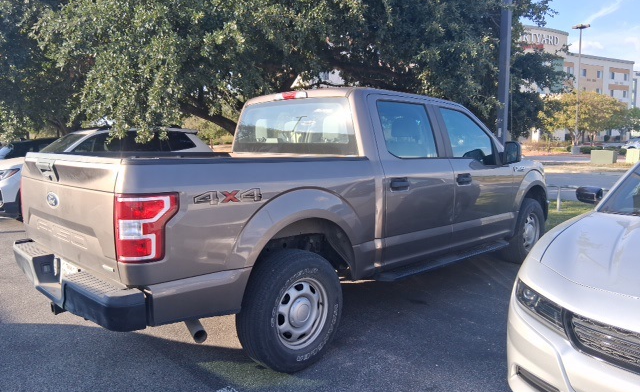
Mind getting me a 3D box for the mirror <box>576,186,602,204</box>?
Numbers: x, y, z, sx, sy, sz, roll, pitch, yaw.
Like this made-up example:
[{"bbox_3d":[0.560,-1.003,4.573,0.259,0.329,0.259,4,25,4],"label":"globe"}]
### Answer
[{"bbox_3d":[2.189,-0.004,3.900,0.150,0.140,0.220,-7,10,-44],"label":"mirror"}]

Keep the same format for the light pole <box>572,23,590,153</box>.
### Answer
[{"bbox_3d":[20.166,-8.224,37.413,1.250,9.950,0.650,5,9,38],"label":"light pole"}]

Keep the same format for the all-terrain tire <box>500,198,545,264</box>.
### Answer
[{"bbox_3d":[2.426,0.415,5.762,0.785,0.785,0.265,-7,10,-44],"label":"all-terrain tire"}]

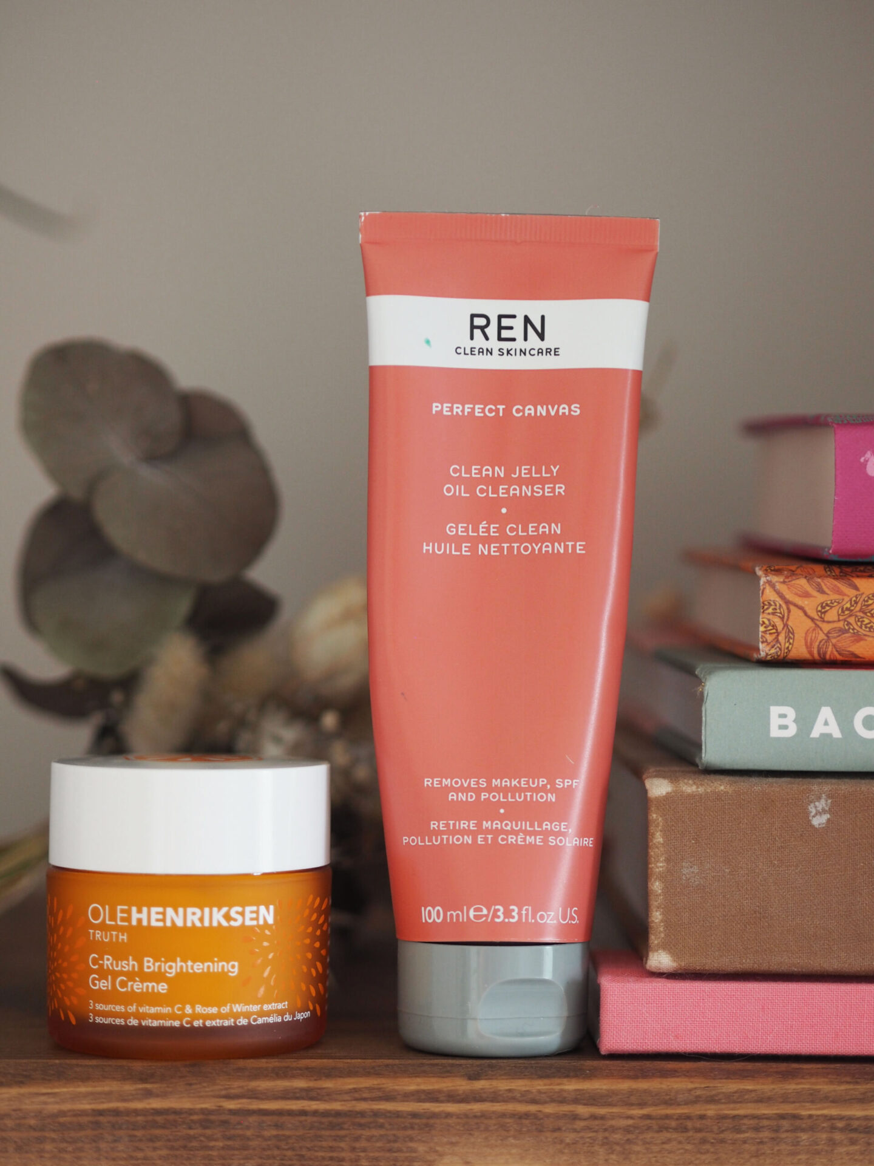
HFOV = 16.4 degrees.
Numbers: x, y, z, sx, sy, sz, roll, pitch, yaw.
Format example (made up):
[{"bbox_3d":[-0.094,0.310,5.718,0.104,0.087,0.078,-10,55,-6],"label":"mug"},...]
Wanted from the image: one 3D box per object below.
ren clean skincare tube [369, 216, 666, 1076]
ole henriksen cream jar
[{"bbox_3d":[0.014,0.010,0.650,0.064,0.178,0.041,1,-1,-2],"label":"ren clean skincare tube"},{"bbox_3d":[-0.053,0.069,0.656,0.062,0.060,0.062,1,-1,-7],"label":"ole henriksen cream jar"}]

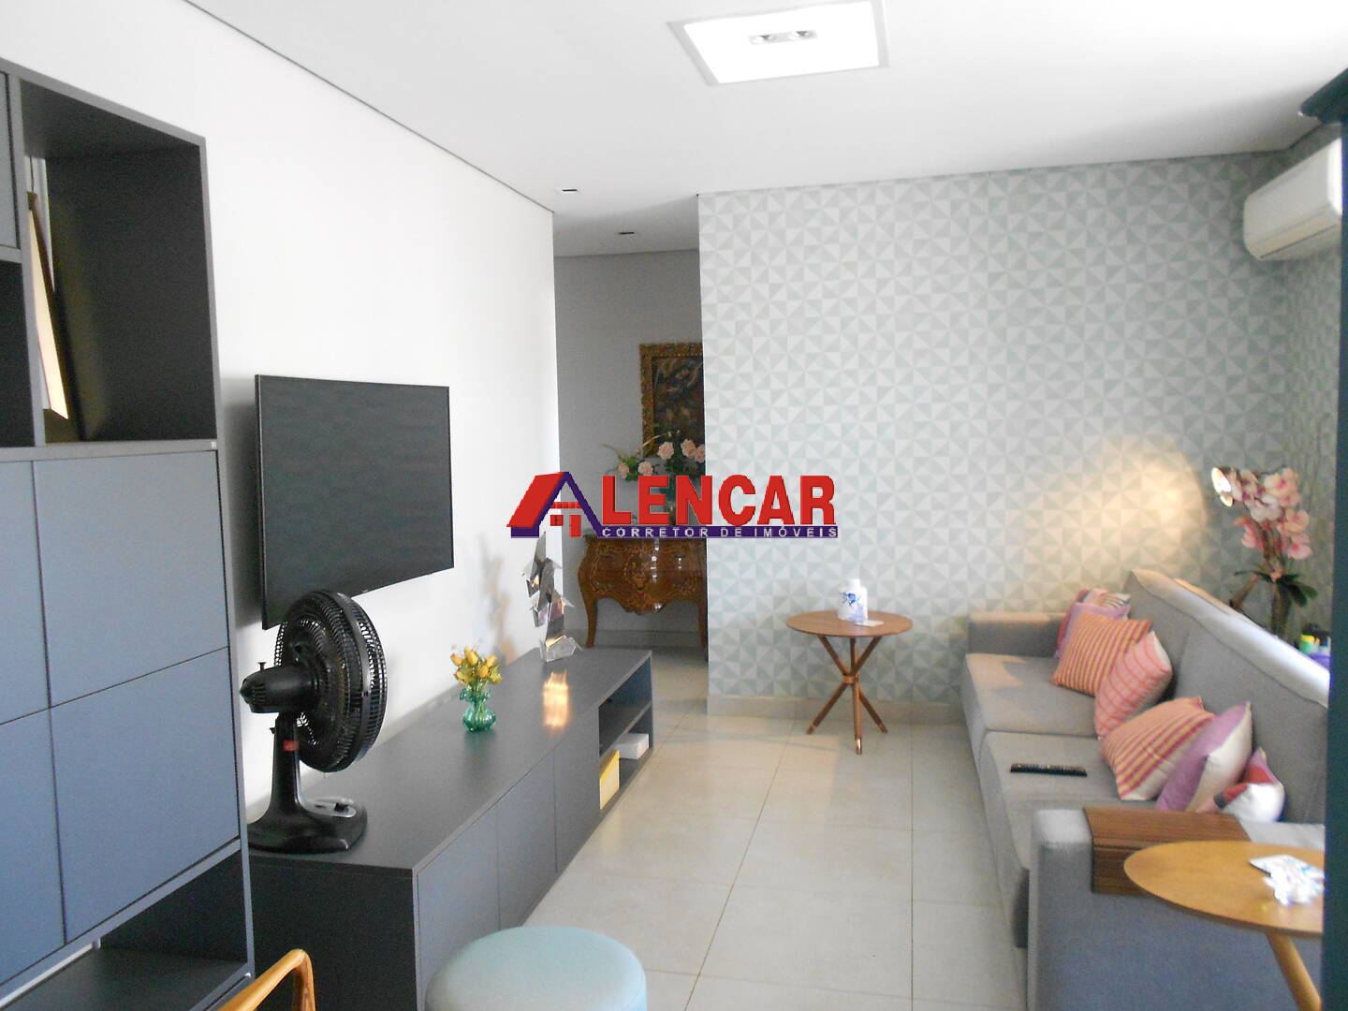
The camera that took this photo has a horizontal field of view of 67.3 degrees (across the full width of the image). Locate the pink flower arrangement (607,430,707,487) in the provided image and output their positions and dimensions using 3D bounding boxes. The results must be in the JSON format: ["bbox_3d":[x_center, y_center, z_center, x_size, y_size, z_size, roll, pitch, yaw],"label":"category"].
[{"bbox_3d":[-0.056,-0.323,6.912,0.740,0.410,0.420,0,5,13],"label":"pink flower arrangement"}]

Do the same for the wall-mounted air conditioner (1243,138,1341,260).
[{"bbox_3d":[2.574,-1.202,4.041,0.220,0.300,1.047,0,4,13],"label":"wall-mounted air conditioner"}]

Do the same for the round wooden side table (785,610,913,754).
[{"bbox_3d":[0.873,0.876,5.028,0.616,0.589,0.616,0,4,13],"label":"round wooden side table"}]

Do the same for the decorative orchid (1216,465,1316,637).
[{"bbox_3d":[2.441,0.198,4.183,0.381,0.740,0.360,0,4,13],"label":"decorative orchid"}]

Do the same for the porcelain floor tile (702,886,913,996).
[{"bbox_3d":[0.426,1.325,3.105,0.595,0.010,0.595,0,4,13],"label":"porcelain floor tile"}]

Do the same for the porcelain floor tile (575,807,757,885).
[{"bbox_3d":[-0.020,1.282,3.817,0.595,0.010,0.595,0,4,13],"label":"porcelain floor tile"}]

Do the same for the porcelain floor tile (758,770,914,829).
[{"bbox_3d":[0.693,1.236,4.261,0.595,0.010,0.595,0,4,13],"label":"porcelain floor tile"}]

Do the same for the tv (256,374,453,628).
[{"bbox_3d":[-1.035,-0.056,3.440,0.052,0.715,1.230,0,4,13],"label":"tv"}]

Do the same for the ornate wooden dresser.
[{"bbox_3d":[-0.162,0.605,7.044,0.930,0.830,0.420,0,5,13],"label":"ornate wooden dresser"}]

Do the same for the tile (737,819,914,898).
[{"bbox_3d":[0.560,1.280,3.683,0.595,0.010,0.595,0,4,13],"label":"tile"}]

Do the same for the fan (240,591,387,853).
[{"bbox_3d":[-1.022,0.567,2.792,0.321,0.650,0.494,-5,6,-44],"label":"fan"}]

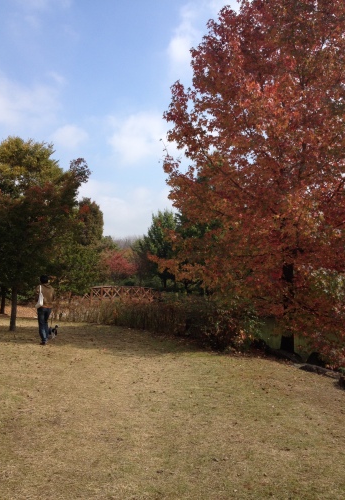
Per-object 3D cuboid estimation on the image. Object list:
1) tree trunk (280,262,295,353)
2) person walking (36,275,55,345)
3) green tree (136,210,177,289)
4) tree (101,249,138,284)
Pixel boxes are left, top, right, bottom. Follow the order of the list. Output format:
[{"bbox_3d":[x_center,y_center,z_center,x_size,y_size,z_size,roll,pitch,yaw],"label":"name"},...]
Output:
[{"bbox_3d":[2.502,1.251,11.000,0.310,1.970,0.310,0,-3,0],"label":"tree trunk"},{"bbox_3d":[-2.990,1.412,11.900,0.470,1.650,0.420,0,-3,8],"label":"person walking"},{"bbox_3d":[-1.092,-0.045,46.000,4.800,7.200,4.800,0,-3,0],"label":"green tree"},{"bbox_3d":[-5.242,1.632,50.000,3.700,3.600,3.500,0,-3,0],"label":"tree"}]

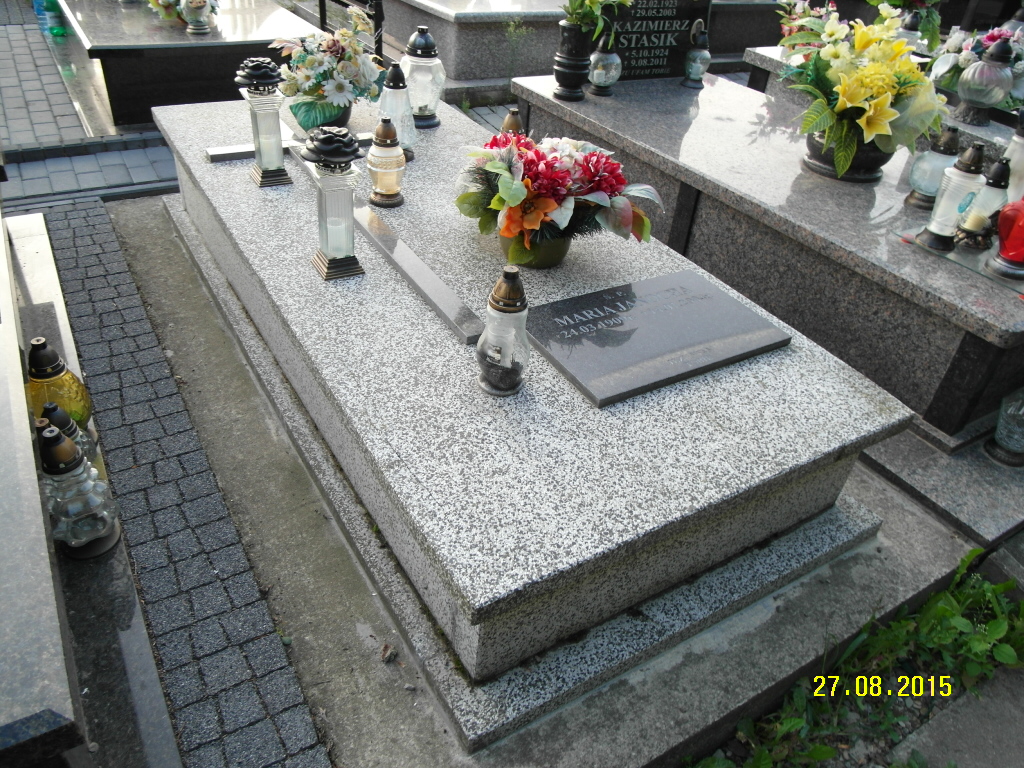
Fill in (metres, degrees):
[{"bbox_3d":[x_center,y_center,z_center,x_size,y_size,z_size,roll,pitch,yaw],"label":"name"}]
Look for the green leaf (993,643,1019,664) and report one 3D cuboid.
[{"bbox_3d":[0.890,0.486,1.280,0.036,0.014,0.044,-22,43,-35],"label":"green leaf"}]

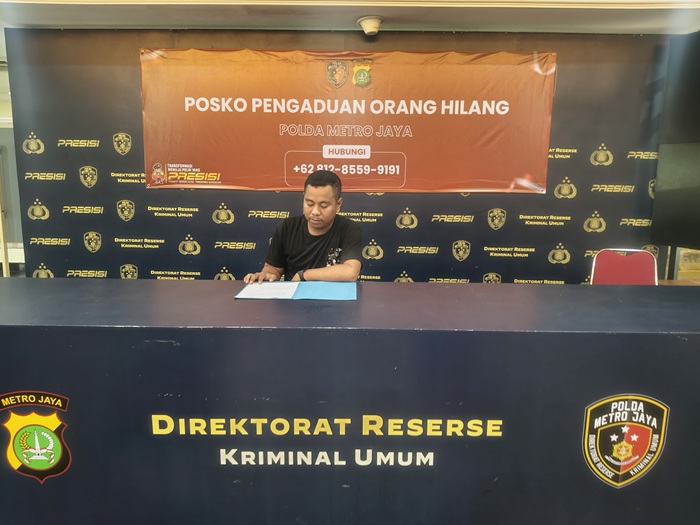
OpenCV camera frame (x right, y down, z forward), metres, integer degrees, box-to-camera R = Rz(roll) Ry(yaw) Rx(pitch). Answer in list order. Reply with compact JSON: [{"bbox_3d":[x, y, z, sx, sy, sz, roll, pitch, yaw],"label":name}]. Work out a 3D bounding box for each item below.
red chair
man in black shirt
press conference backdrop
[{"bbox_3d":[1.719,0.349,3.241,0.450,0.810,0.490,2,9,8],"label":"red chair"},{"bbox_3d":[-0.204,0.181,2.615,0.560,1.260,0.700,2,9,8],"label":"man in black shirt"},{"bbox_3d":[-0.052,-0.547,3.975,4.900,2.270,0.080,1,9,1],"label":"press conference backdrop"}]

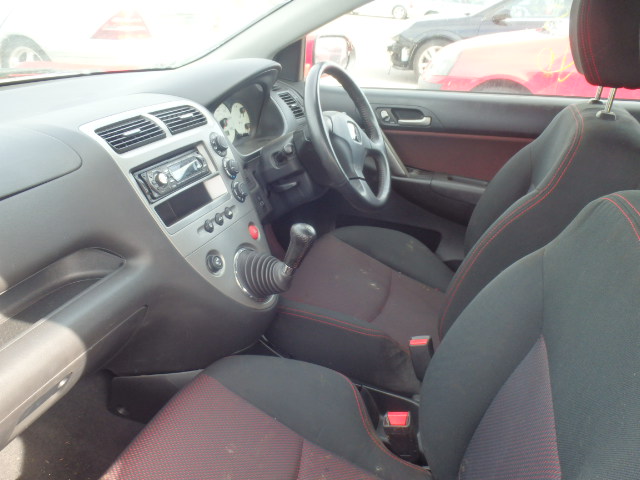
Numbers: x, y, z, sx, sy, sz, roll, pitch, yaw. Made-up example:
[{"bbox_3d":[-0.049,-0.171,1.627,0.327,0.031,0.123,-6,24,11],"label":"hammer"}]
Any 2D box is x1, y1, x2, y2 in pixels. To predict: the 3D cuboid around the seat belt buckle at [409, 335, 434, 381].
[{"bbox_3d":[0.219,0.249,1.070,0.043,0.090,0.029,-10,18,28],"label":"seat belt buckle"}]

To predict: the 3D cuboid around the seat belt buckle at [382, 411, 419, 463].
[{"bbox_3d":[0.146,0.341,0.869,0.043,0.090,0.029,-10,18,28],"label":"seat belt buckle"}]

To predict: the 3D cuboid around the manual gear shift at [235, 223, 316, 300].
[{"bbox_3d":[-0.082,0.038,1.016,0.155,0.180,0.115,10,26,21],"label":"manual gear shift"}]

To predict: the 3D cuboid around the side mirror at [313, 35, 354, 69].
[{"bbox_3d":[0.012,-0.595,1.675,0.100,0.140,0.195,16,29,31],"label":"side mirror"}]

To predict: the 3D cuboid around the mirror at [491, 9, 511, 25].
[{"bbox_3d":[2.412,-2.968,6.900,0.165,0.170,0.220,6,25,12],"label":"mirror"}]

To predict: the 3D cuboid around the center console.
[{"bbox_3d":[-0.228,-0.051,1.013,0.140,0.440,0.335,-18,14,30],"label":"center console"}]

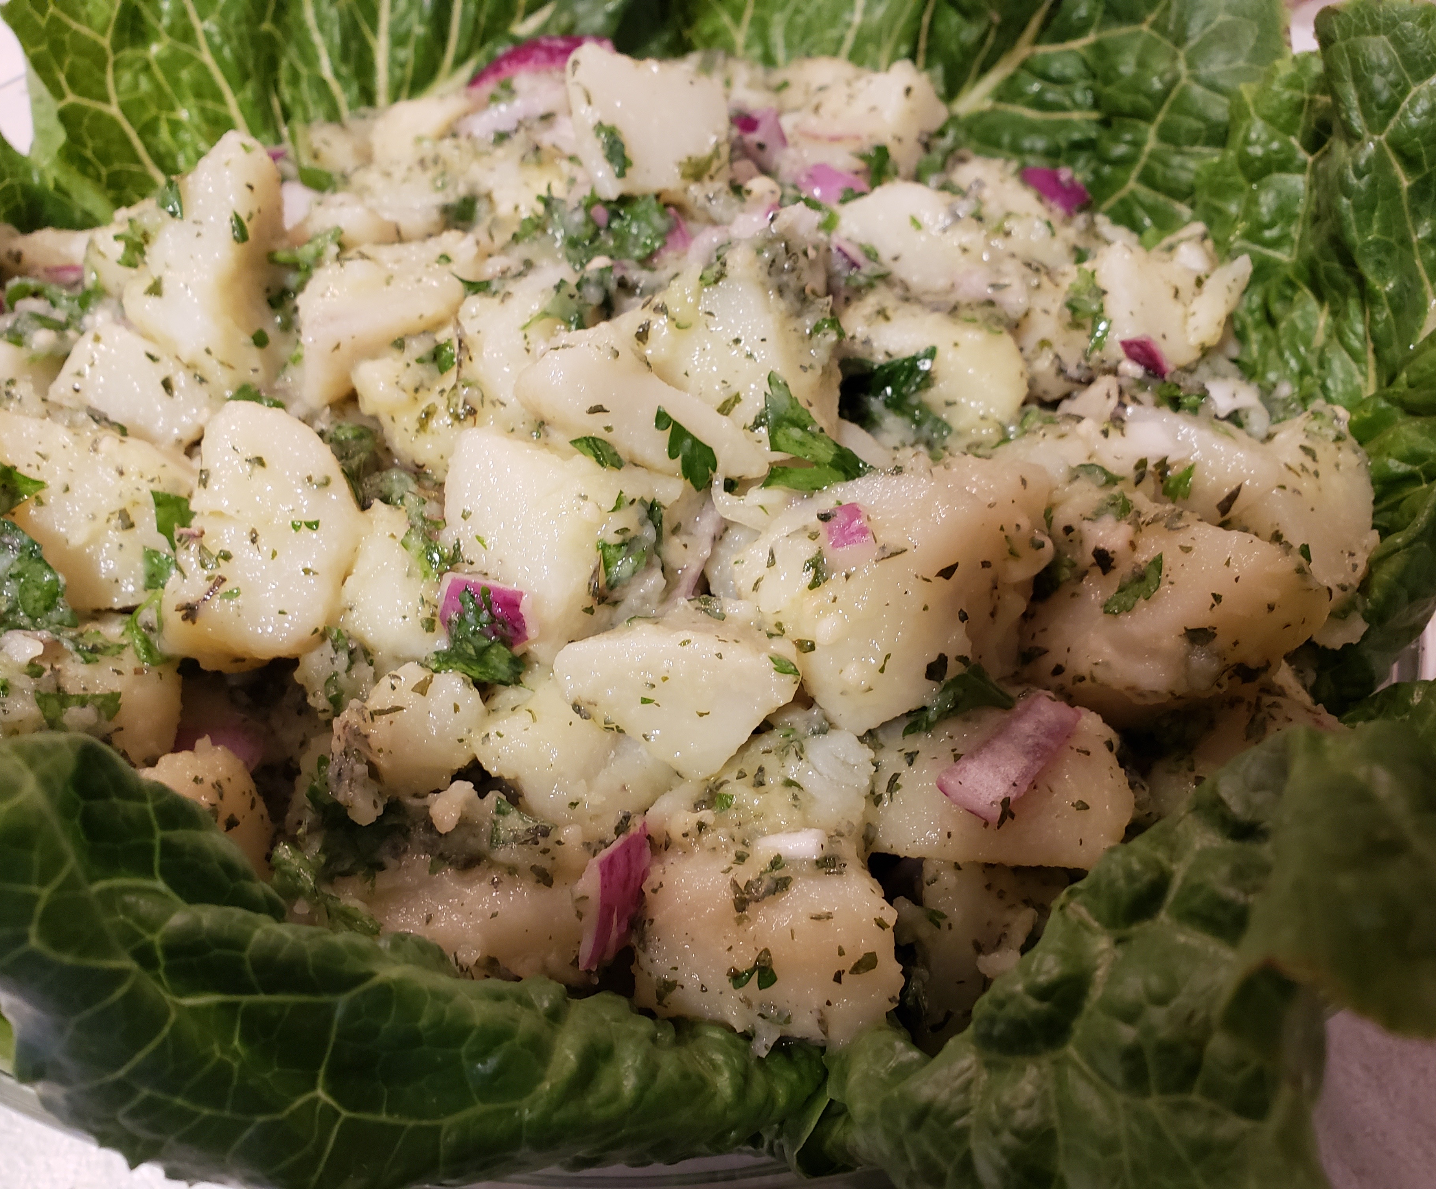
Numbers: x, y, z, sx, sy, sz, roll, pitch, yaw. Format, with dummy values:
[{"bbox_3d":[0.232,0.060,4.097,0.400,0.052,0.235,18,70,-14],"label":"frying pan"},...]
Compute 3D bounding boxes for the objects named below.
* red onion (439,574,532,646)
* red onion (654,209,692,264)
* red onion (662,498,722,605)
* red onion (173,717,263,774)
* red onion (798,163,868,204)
[{"bbox_3d":[-0.044,0.003,0.226,0.017,0.007,0.015,11,84,0],"label":"red onion"},{"bbox_3d":[-0.012,-0.091,0.305,0.012,0.007,0.015,-12,84,-21],"label":"red onion"},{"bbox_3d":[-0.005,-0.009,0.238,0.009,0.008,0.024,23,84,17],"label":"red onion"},{"bbox_3d":[-0.091,0.028,0.218,0.018,0.007,0.013,9,82,-3],"label":"red onion"},{"bbox_3d":[0.031,-0.110,0.320,0.018,0.007,0.013,-5,73,-2],"label":"red onion"}]

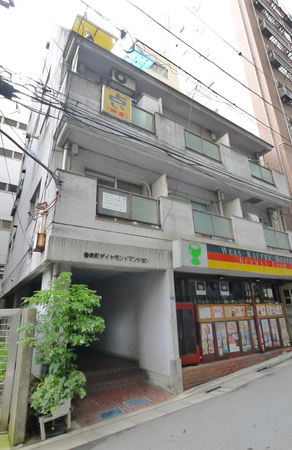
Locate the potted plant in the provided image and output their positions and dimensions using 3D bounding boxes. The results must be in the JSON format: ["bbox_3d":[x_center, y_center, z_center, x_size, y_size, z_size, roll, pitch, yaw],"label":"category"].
[{"bbox_3d":[-1.359,1.911,4.072,1.250,2.150,1.100,10,-23,-32],"label":"potted plant"}]

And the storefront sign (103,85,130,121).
[{"bbox_3d":[-0.738,-3.133,6.403,0.820,0.820,0.110,10,-23,-32],"label":"storefront sign"}]

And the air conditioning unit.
[{"bbox_3d":[-0.722,-4.291,7.322,0.780,0.540,0.290,10,-23,-32],"label":"air conditioning unit"}]

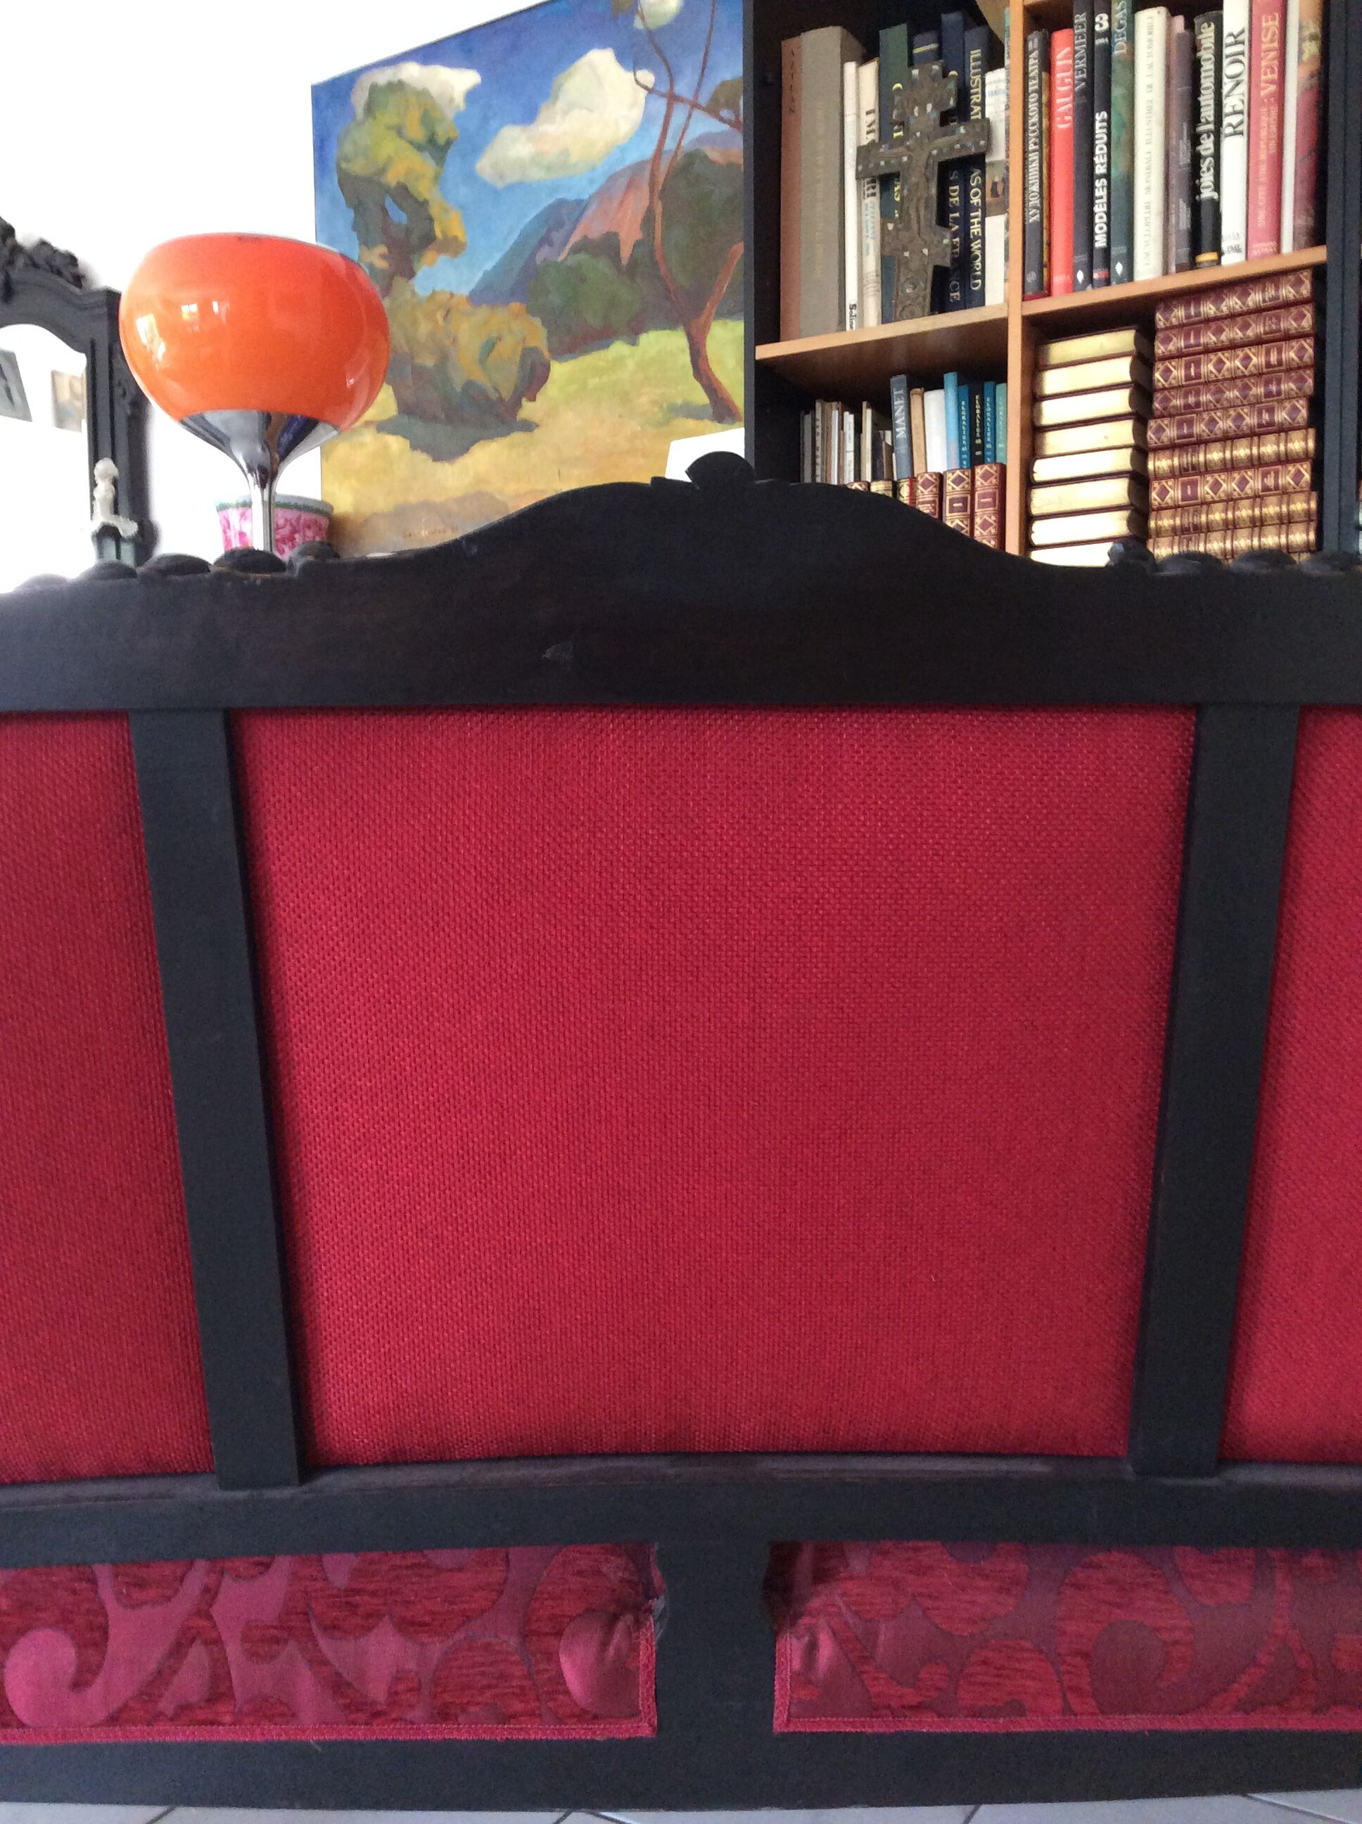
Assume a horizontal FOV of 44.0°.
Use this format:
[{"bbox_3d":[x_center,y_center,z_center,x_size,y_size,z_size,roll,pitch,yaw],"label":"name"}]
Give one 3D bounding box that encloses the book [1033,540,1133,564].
[{"bbox_3d":[0.574,-0.465,2.274,0.138,0.037,0.206,1,3,32],"label":"book"}]

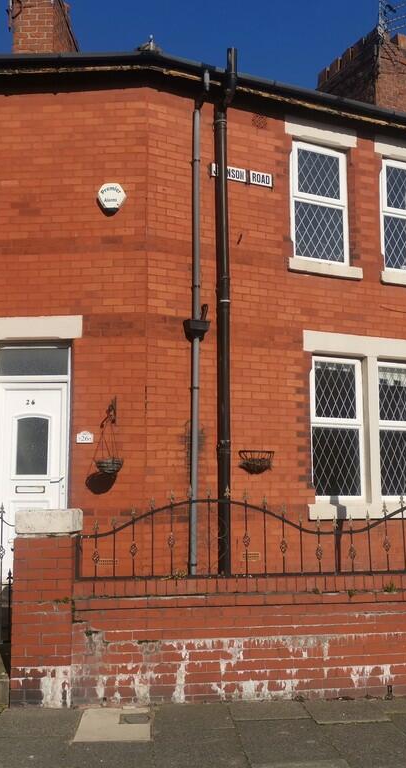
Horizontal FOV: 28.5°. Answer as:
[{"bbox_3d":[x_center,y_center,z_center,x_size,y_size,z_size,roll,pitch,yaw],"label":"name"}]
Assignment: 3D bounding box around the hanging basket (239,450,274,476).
[{"bbox_3d":[0.625,0.856,8.721,0.410,0.250,0.200,3,-9,-24],"label":"hanging basket"}]

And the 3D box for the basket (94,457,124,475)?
[{"bbox_3d":[-0.951,0.825,8.080,0.300,0.180,0.300,-1,-8,2],"label":"basket"}]

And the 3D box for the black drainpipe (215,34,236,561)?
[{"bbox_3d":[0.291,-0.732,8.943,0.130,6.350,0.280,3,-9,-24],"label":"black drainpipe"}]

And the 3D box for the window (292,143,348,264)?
[{"bbox_3d":[1.456,-2.252,10.081,0.865,1.535,0.100,3,-9,-24],"label":"window"}]

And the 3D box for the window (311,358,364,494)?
[{"bbox_3d":[1.624,0.564,9.754,0.765,1.775,0.100,3,-9,-24],"label":"window"}]

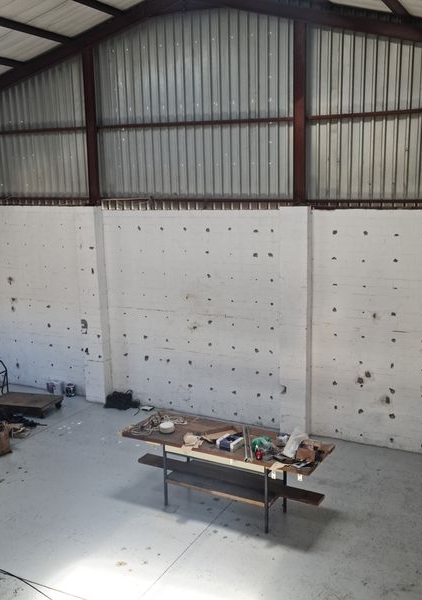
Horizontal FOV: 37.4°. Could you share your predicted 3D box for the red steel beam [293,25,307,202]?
[{"bbox_3d":[1.379,-2.846,9.610,0.185,2.717,0.100,4,12,27],"label":"red steel beam"}]

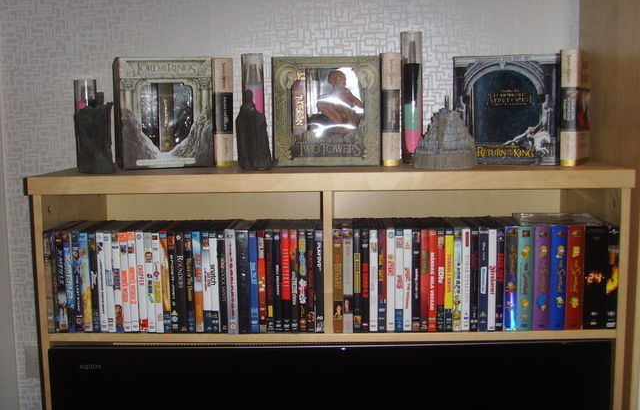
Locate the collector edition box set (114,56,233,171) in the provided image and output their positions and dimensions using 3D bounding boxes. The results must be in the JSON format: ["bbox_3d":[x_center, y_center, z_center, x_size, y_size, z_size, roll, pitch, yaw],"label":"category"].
[{"bbox_3d":[-0.321,-0.197,1.560,0.226,0.225,0.160,-3,7,-17],"label":"collector edition box set"}]

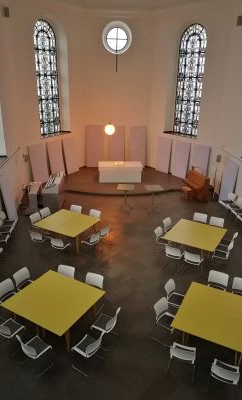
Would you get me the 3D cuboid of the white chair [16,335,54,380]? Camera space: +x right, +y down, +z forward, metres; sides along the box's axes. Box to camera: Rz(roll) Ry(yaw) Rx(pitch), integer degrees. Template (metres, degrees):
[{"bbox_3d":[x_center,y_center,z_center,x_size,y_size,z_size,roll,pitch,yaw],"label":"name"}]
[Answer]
[{"bbox_3d":[-1.632,2.851,5.957,0.500,0.830,0.510,16,25,33],"label":"white chair"}]

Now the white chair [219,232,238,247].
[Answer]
[{"bbox_3d":[3.385,1.417,9.940,0.510,0.830,0.500,14,25,31],"label":"white chair"}]

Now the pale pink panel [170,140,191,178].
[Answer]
[{"bbox_3d":[3.299,-2.246,17.204,0.080,1.980,1.000,-13,25,-39],"label":"pale pink panel"}]

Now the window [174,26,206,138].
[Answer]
[{"bbox_3d":[3.676,-6.274,16.676,0.120,5.516,1.720,-15,26,-36],"label":"window"}]

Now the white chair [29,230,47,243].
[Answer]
[{"bbox_3d":[-2.638,1.357,10.263,0.490,0.816,0.520,11,23,23],"label":"white chair"}]

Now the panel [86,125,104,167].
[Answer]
[{"bbox_3d":[-1.626,-3.340,19.715,1.040,2.580,0.070,-1,15,-4],"label":"panel"}]

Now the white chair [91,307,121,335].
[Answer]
[{"bbox_3d":[-0.317,2.719,6.734,0.530,0.830,0.500,13,24,29],"label":"white chair"}]

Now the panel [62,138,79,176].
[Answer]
[{"bbox_3d":[-2.880,-2.515,17.867,0.050,1.967,1.043,6,20,31],"label":"panel"}]

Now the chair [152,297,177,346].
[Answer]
[{"bbox_3d":[1.046,2.760,7.099,0.510,0.800,0.510,16,25,34],"label":"chair"}]

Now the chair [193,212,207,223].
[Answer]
[{"bbox_3d":[2.862,0.974,11.574,0.490,0.816,0.520,12,23,26],"label":"chair"}]

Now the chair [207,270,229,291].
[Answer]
[{"bbox_3d":[2.324,2.252,7.674,0.495,0.785,0.535,11,24,25],"label":"chair"}]

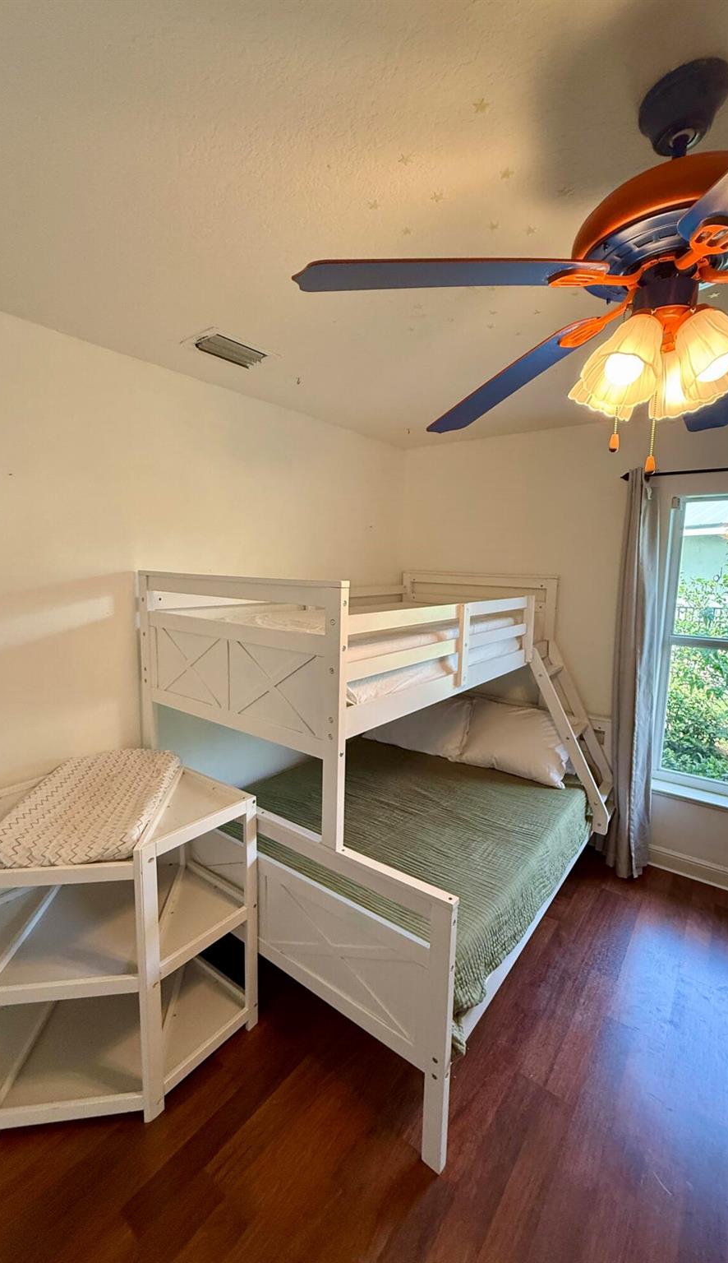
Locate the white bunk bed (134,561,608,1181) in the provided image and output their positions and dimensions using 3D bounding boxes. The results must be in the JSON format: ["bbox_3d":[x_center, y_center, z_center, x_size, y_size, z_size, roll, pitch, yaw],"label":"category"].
[{"bbox_3d":[0.277,0.542,2.499,1.499,1.619,1.976,7,10,37],"label":"white bunk bed"}]

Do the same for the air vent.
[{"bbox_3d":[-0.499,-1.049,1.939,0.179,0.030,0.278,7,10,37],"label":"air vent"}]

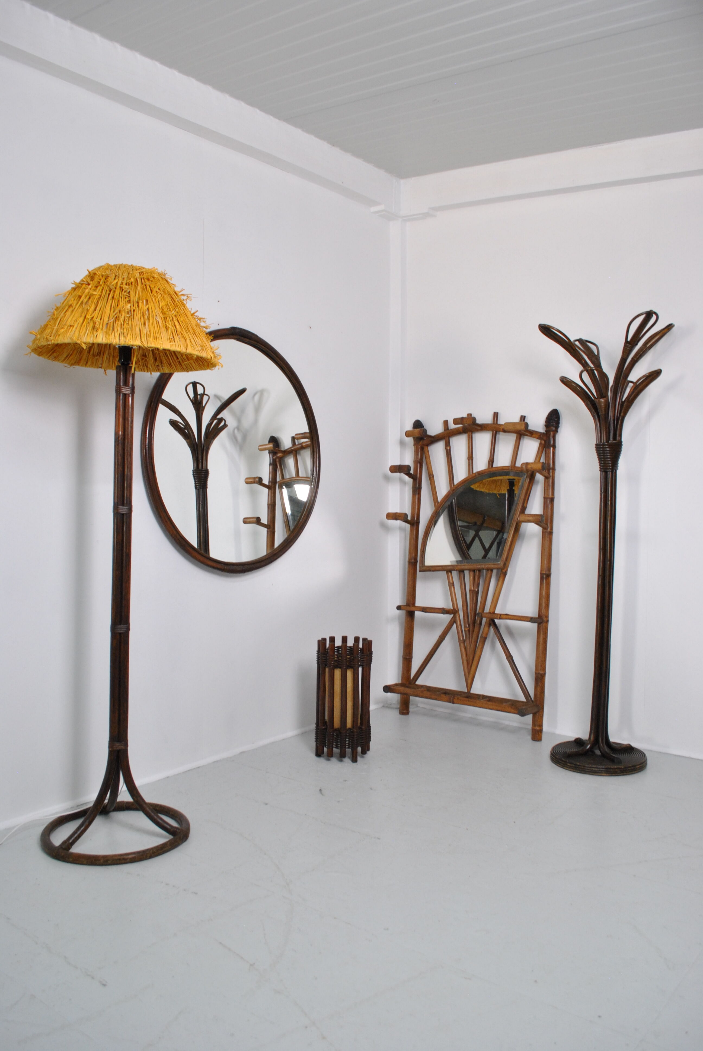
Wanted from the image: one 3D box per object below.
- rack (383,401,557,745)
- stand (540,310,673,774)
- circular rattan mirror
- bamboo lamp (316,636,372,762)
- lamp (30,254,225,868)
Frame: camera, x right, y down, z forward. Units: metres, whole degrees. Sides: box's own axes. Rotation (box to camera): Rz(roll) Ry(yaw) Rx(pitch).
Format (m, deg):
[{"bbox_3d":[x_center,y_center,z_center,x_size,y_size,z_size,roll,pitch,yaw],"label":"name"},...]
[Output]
[{"bbox_3d":[0.549,0.199,3.656,0.810,1.475,0.175,2,-1,35],"label":"rack"},{"bbox_3d":[1.008,0.072,3.175,0.550,1.750,0.550,2,3,18],"label":"stand"},{"bbox_3d":[-0.454,-0.299,3.143,0.050,0.950,0.945,3,2,39],"label":"circular rattan mirror"},{"bbox_3d":[-0.033,0.710,3.249,0.230,0.465,0.230,1,2,0],"label":"bamboo lamp"},{"bbox_3d":[-0.699,0.099,2.435,0.560,1.715,0.560,0,2,-16],"label":"lamp"}]

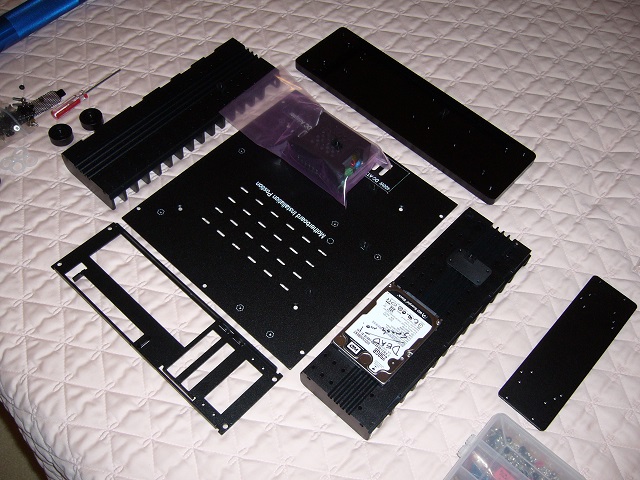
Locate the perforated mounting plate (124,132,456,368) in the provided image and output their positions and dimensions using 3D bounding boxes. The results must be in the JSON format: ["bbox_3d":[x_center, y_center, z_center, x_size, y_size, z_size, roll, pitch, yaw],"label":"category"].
[{"bbox_3d":[-0.031,-0.034,0.777,0.272,0.003,0.297,38,62,19],"label":"perforated mounting plate"}]

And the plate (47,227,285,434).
[{"bbox_3d":[-0.167,0.082,0.689,0.273,0.010,0.086,39,62,19],"label":"plate"}]

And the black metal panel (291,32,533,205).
[{"bbox_3d":[0.124,-0.177,0.876,0.340,0.012,0.103,38,62,19],"label":"black metal panel"}]

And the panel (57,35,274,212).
[{"bbox_3d":[-0.187,-0.163,0.858,0.092,0.030,0.297,37,62,18],"label":"panel"}]

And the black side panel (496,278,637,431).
[{"bbox_3d":[0.272,0.117,0.701,0.057,0.004,0.202,40,63,20],"label":"black side panel"}]

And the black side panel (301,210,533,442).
[{"bbox_3d":[0.114,0.082,0.723,0.089,0.030,0.297,39,63,19],"label":"black side panel"}]

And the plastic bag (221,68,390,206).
[{"bbox_3d":[-0.016,-0.141,0.828,0.218,0.030,0.110,37,62,18],"label":"plastic bag"}]

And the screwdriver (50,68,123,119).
[{"bbox_3d":[-0.308,-0.196,0.858,0.012,0.012,0.119,34,61,17],"label":"screwdriver"}]

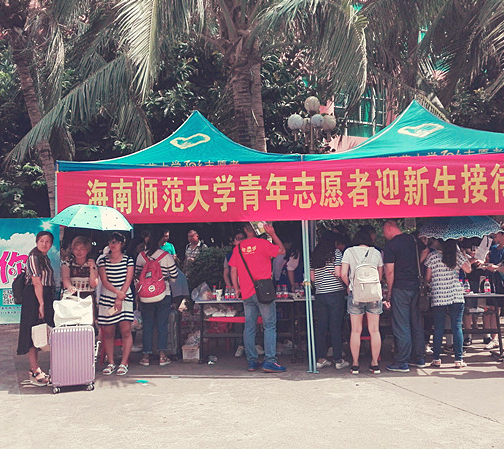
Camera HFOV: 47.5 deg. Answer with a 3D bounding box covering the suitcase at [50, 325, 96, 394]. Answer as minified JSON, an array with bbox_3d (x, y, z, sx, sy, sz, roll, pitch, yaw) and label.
[{"bbox_3d":[-1.898,1.397,6.082,0.450,0.690,0.280,-1,-2,-16],"label":"suitcase"}]

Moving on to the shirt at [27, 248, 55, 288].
[{"bbox_3d":[-2.386,0.485,6.458,0.260,0.420,0.360,-3,-3,37],"label":"shirt"}]

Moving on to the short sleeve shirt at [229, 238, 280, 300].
[{"bbox_3d":[0.029,0.527,6.697,0.540,0.670,0.340,-3,-2,18],"label":"short sleeve shirt"}]

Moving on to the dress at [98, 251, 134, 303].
[{"bbox_3d":[-1.639,0.624,6.873,0.420,0.550,0.280,-2,-2,-5],"label":"dress"}]

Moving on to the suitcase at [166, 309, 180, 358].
[{"bbox_3d":[-1.152,1.455,7.537,0.400,0.630,0.260,-2,-2,-3],"label":"suitcase"}]

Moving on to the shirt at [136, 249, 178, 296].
[{"bbox_3d":[-1.205,0.612,7.301,0.480,0.580,0.320,-2,-2,5],"label":"shirt"}]

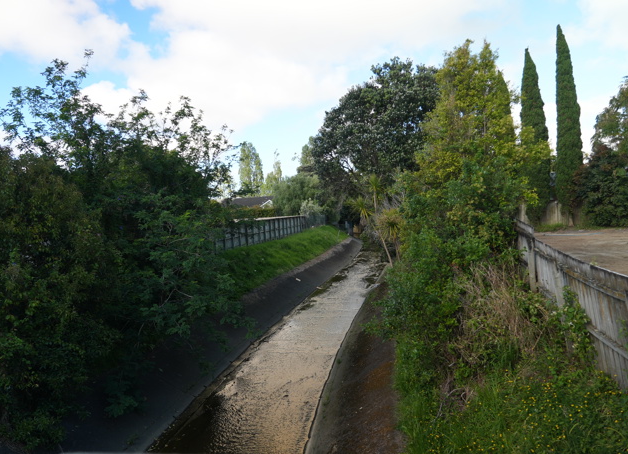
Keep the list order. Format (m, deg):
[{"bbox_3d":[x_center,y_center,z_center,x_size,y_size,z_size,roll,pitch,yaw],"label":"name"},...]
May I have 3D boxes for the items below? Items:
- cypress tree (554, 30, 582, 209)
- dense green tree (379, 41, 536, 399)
[{"bbox_3d":[16.555,-6.513,29.500,1.900,13.290,1.900,-3,3,0],"label":"cypress tree"},{"bbox_3d":[3.569,-0.991,11.200,3.800,7.210,4.000,-3,3,0],"label":"dense green tree"}]

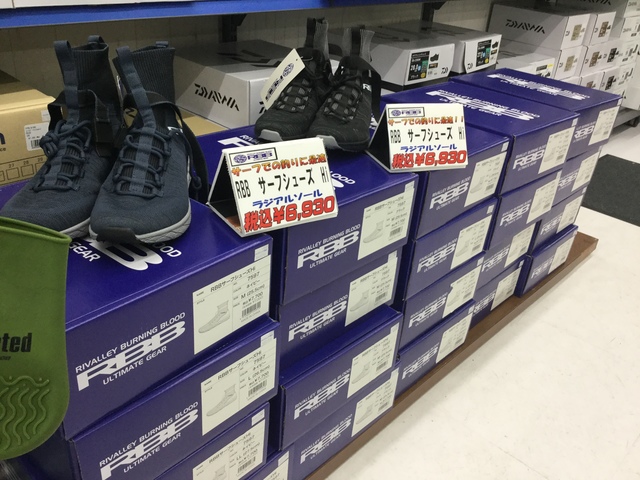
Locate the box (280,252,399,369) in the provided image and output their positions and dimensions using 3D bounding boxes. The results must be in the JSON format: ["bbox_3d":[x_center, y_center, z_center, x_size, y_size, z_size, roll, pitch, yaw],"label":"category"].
[{"bbox_3d":[-0.078,0.040,1.052,0.285,0.128,0.340,-23,39,-39],"label":"box"}]

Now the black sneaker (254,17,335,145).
[{"bbox_3d":[-0.036,-0.295,1.030,0.103,0.165,0.280,11,30,11],"label":"black sneaker"}]

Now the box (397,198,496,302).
[{"bbox_3d":[0.132,-0.052,1.165,0.333,0.121,0.270,29,37,36],"label":"box"}]

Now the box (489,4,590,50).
[{"bbox_3d":[0.912,-0.900,2.396,0.215,0.121,0.329,-23,39,-40],"label":"box"}]

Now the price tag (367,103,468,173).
[{"bbox_3d":[0.162,-0.172,0.916,0.136,0.091,0.095,-6,31,-19],"label":"price tag"}]

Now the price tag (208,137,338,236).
[{"bbox_3d":[-0.057,-0.077,0.713,0.135,0.089,0.100,-14,34,-30],"label":"price tag"}]

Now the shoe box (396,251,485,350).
[{"bbox_3d":[0.128,0.052,1.230,0.270,0.121,0.333,-22,39,-40],"label":"shoe box"}]

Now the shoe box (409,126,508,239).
[{"bbox_3d":[0.138,-0.157,1.101,0.333,0.121,0.270,28,36,35],"label":"shoe box"}]

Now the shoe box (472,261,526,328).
[{"bbox_3d":[0.315,0.077,1.553,0.285,0.128,0.340,-23,40,-40],"label":"shoe box"}]

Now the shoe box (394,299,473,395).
[{"bbox_3d":[0.132,0.173,1.361,0.340,0.128,0.285,29,37,36],"label":"shoe box"}]

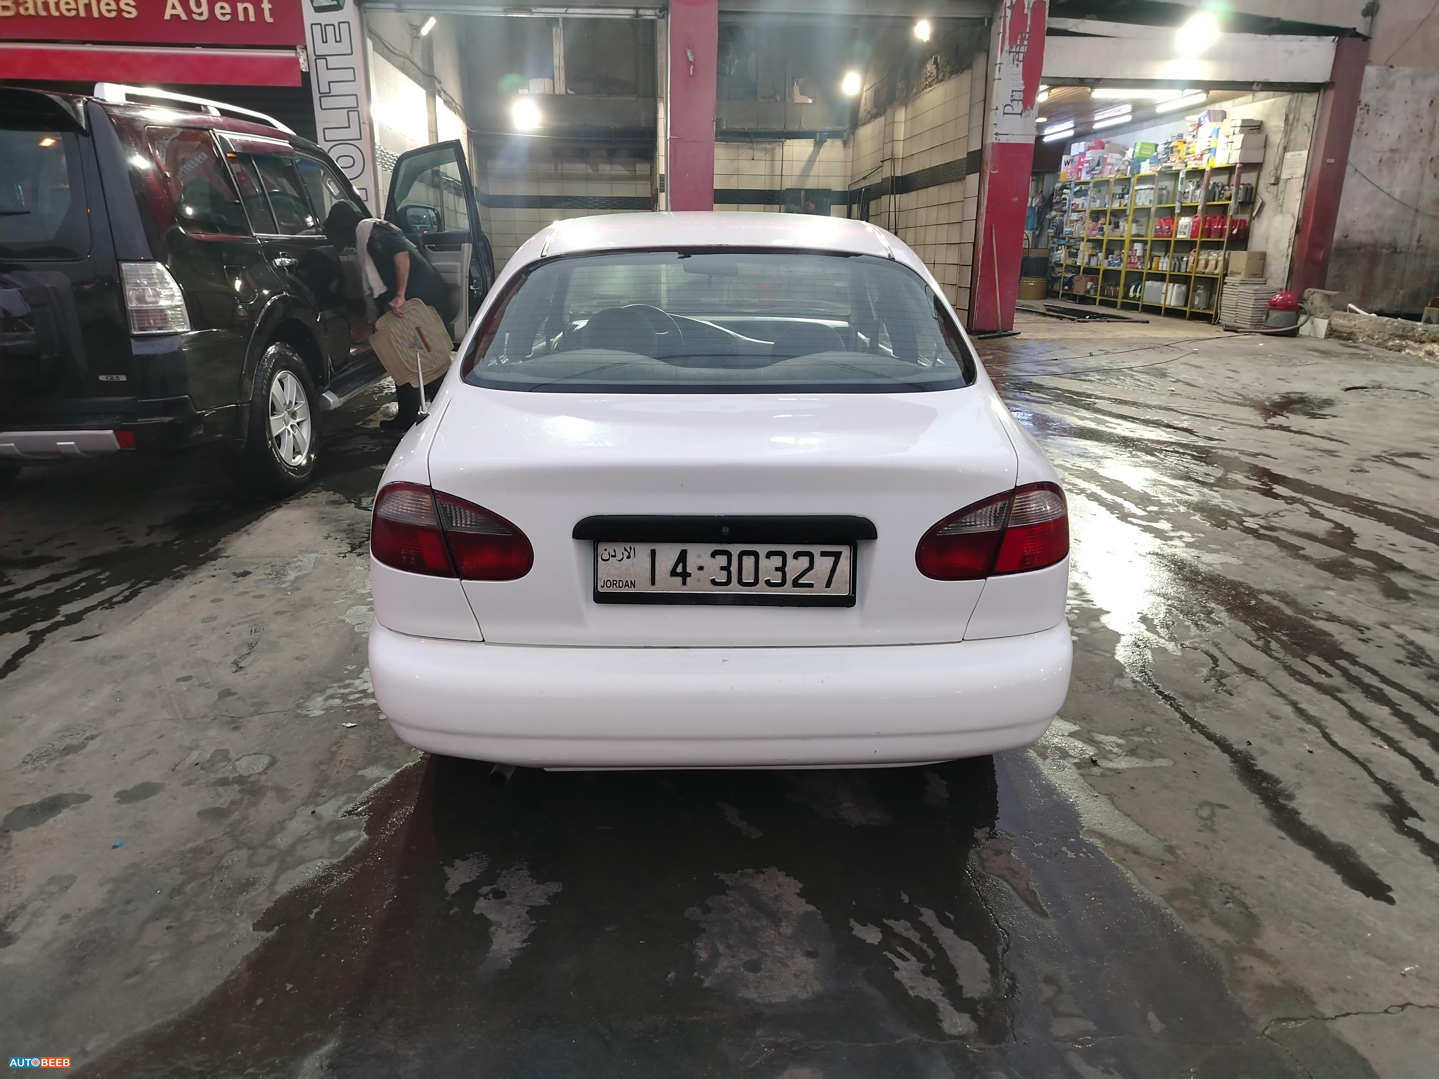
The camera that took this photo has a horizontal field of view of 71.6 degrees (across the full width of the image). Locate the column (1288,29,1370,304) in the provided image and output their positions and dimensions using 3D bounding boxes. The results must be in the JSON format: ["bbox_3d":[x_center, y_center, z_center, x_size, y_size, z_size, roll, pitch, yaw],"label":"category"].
[{"bbox_3d":[7.649,-4.430,12.684,0.380,3.452,0.340,-1,17,-5],"label":"column"}]

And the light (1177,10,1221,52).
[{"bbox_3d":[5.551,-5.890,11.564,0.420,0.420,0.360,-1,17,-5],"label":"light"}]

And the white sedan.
[{"bbox_3d":[-0.020,-0.552,3.984,1.700,1.430,4.240,0,17,-1],"label":"white sedan"}]

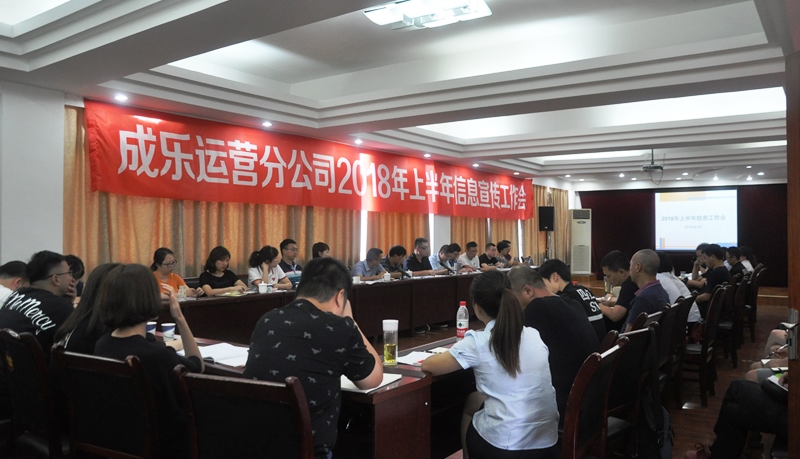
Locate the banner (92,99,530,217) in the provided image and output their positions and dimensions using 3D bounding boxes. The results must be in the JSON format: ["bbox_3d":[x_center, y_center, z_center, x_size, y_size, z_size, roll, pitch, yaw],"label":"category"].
[{"bbox_3d":[0.028,-0.786,10.222,0.050,0.930,10.550,1,0,37],"label":"banner"}]

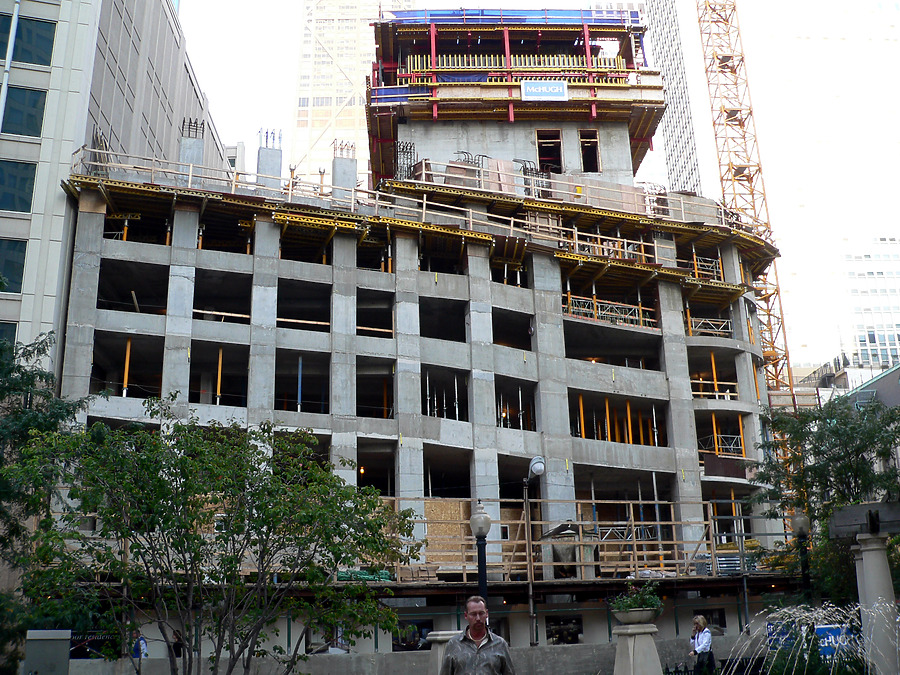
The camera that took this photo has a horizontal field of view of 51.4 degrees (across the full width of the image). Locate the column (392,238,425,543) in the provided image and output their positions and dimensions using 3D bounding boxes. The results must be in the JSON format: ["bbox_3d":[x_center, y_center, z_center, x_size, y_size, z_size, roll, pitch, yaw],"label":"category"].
[{"bbox_3d":[-1.914,2.177,39.493,0.970,13.940,0.920,4,-18,-18],"label":"column"}]

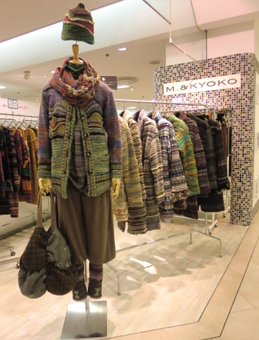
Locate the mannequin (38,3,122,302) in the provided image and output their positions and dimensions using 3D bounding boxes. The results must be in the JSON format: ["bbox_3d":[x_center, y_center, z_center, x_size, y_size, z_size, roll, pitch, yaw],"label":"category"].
[{"bbox_3d":[-0.311,-0.072,1.648,0.520,1.862,0.340,-2,7,-8],"label":"mannequin"}]

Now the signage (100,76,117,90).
[{"bbox_3d":[-0.493,-1.921,5.769,0.480,0.330,0.040,-3,7,-10],"label":"signage"}]

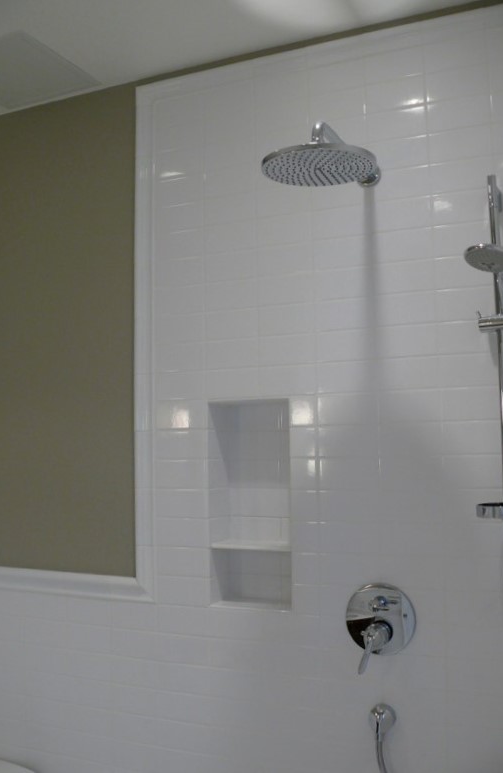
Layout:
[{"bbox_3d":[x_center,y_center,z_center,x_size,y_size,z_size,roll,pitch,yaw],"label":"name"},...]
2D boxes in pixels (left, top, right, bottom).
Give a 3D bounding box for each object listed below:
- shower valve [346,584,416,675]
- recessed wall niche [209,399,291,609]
[{"bbox_3d":[0.288,0.557,1.798,0.170,0.192,0.082,-3,-6,24],"label":"shower valve"},{"bbox_3d":[0.016,0.306,2.053,0.230,0.538,0.102,-3,-6,24],"label":"recessed wall niche"}]

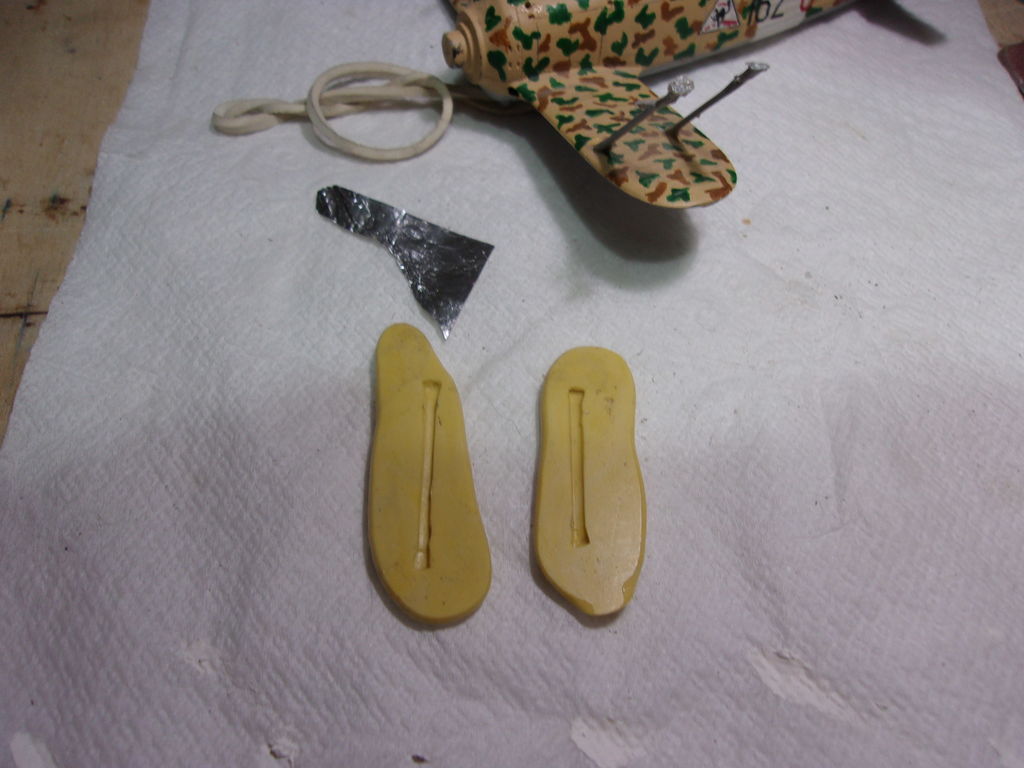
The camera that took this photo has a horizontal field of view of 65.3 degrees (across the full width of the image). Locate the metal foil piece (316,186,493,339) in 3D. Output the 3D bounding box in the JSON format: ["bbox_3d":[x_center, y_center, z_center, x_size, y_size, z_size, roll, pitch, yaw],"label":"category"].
[{"bbox_3d":[-0.028,-0.030,0.177,0.048,0.003,0.026,26,63,14],"label":"metal foil piece"}]

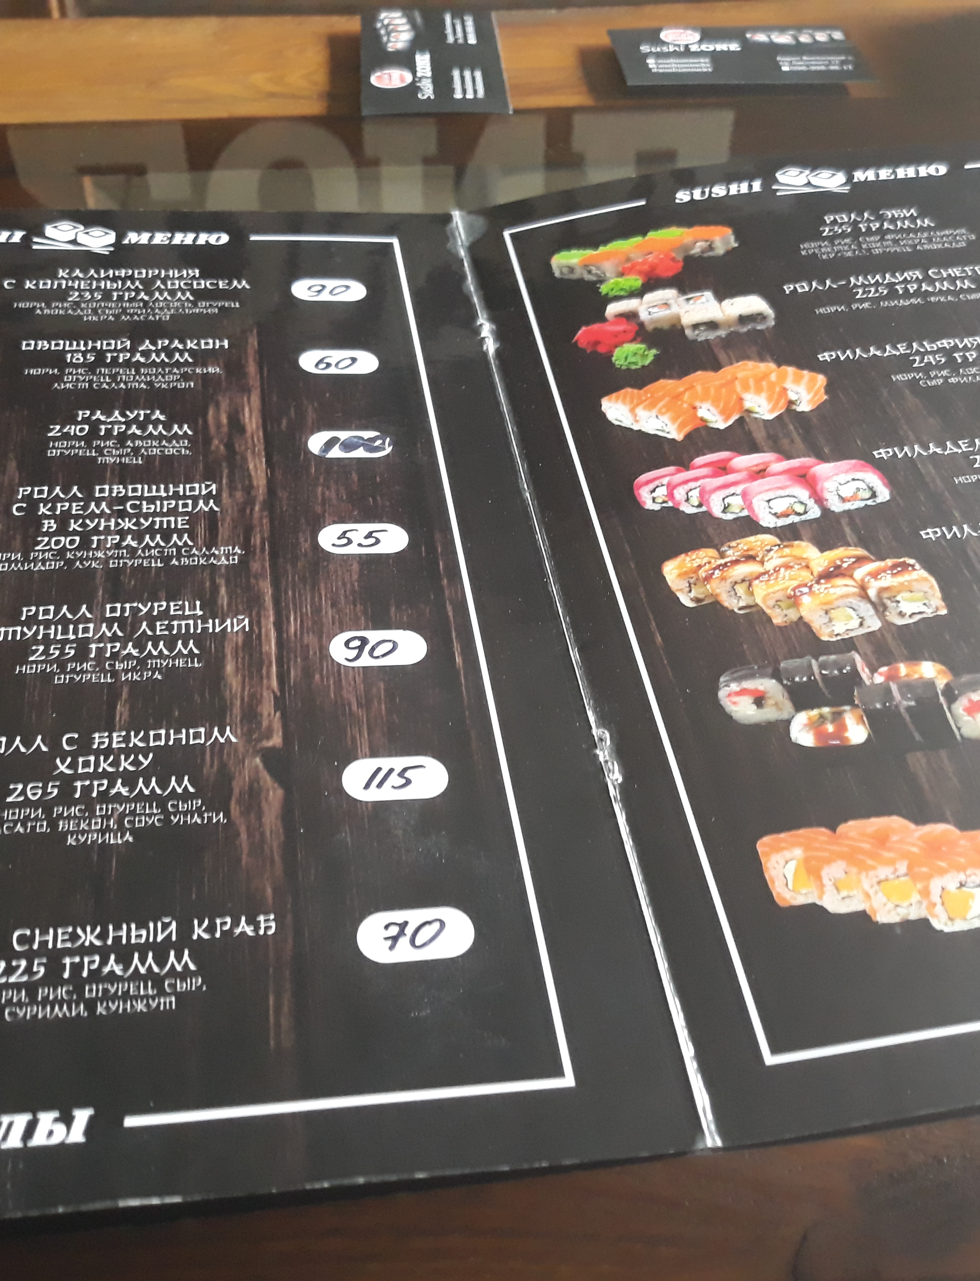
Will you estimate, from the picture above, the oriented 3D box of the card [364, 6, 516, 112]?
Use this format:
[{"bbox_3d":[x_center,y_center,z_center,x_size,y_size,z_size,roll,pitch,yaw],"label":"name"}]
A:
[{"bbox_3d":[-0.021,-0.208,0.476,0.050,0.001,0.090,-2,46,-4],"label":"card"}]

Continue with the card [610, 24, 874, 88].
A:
[{"bbox_3d":[0.091,-0.212,0.483,0.090,0.001,0.050,-3,46,-4],"label":"card"}]

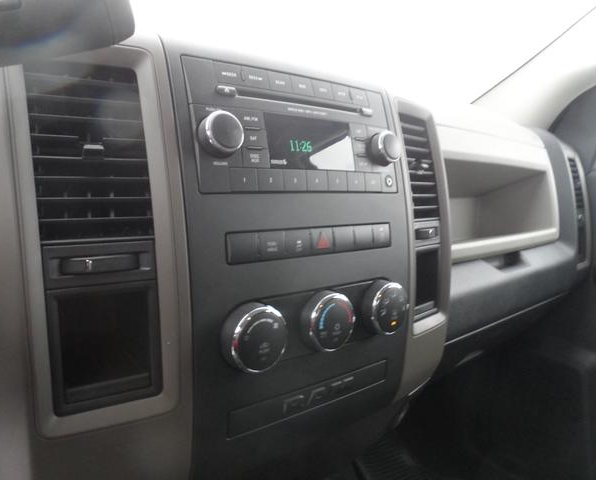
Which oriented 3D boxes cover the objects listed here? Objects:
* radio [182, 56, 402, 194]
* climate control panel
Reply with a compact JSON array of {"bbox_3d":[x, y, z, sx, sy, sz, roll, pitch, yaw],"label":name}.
[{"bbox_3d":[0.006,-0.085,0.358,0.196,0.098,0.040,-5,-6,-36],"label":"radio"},{"bbox_3d":[0.022,0.064,0.354,0.183,0.051,0.025,-5,4,-36],"label":"climate control panel"}]

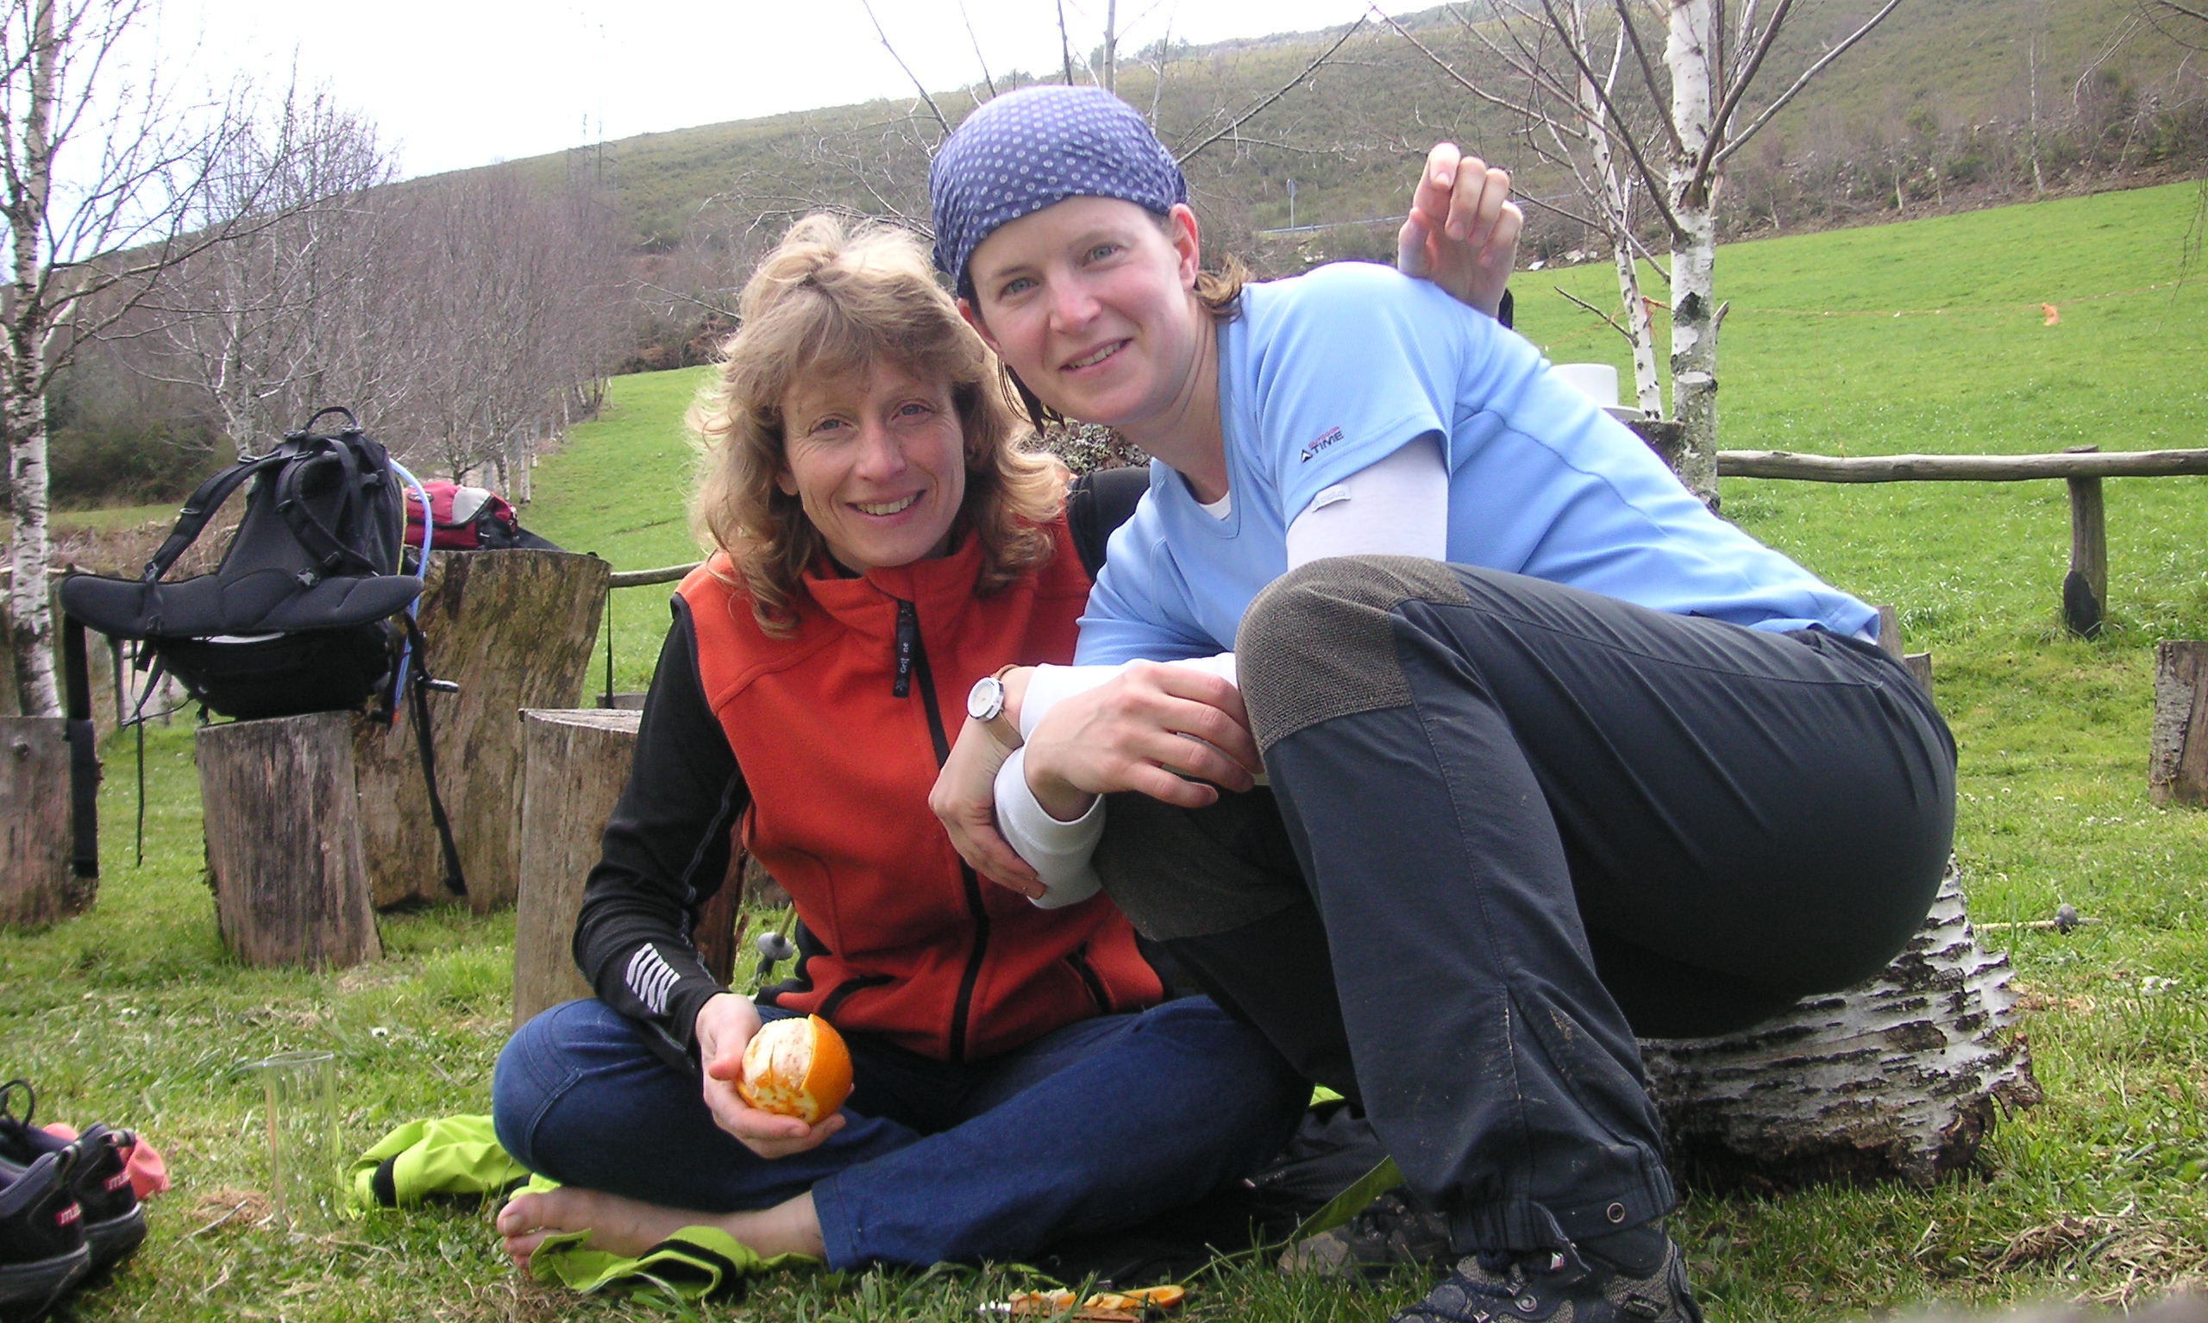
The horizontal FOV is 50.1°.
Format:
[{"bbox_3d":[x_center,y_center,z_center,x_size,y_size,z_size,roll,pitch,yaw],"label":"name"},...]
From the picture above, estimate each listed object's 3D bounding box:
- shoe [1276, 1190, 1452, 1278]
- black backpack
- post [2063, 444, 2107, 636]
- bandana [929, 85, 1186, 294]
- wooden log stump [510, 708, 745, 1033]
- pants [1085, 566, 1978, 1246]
[{"bbox_3d":[0.260,0.402,1.770,0.295,0.125,0.110,1,-2,-29],"label":"shoe"},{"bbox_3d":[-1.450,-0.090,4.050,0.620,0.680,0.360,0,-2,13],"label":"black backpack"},{"bbox_3d":[3.538,-0.435,8.500,0.130,0.690,0.130,0,-2,0],"label":"post"},{"bbox_3d":[-0.037,-0.343,1.700,0.170,0.140,0.200,-22,7,6],"label":"bandana"},{"bbox_3d":[-0.628,0.284,3.120,0.300,0.420,0.300,0,-2,0],"label":"wooden log stump"},{"bbox_3d":[0.308,0.150,1.630,0.580,0.430,0.430,1,-2,-22],"label":"pants"}]

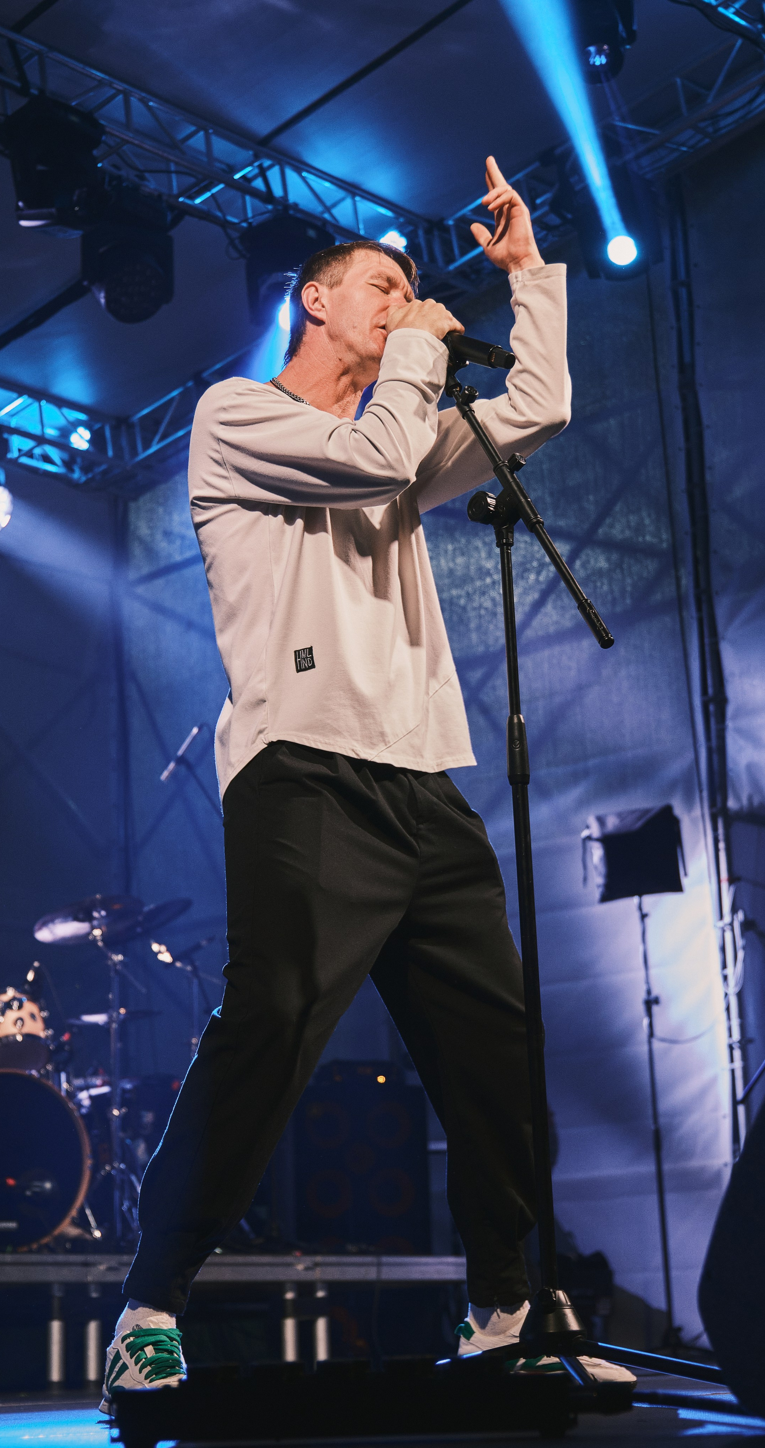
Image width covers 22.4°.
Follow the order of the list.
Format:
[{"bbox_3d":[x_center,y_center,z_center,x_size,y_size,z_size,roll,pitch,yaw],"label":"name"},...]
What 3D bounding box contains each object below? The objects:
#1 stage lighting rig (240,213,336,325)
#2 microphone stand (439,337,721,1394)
[{"bbox_3d":[-0.403,-1.902,8.124,0.380,0.440,0.290,-5,-17,11],"label":"stage lighting rig"},{"bbox_3d":[0.214,0.133,2.553,0.520,1.450,0.540,10,-20,-32],"label":"microphone stand"}]

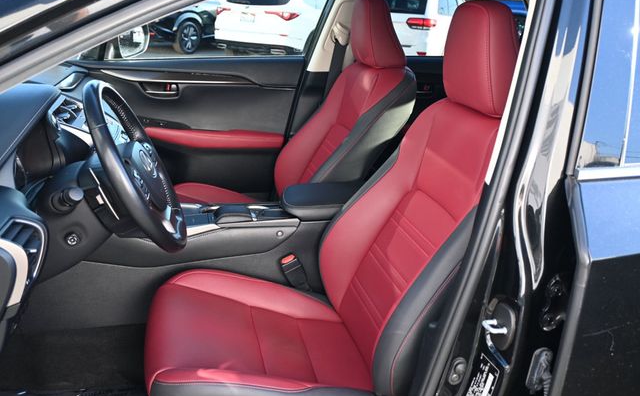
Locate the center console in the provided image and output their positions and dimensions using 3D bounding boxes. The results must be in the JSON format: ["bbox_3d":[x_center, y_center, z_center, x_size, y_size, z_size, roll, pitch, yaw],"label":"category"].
[{"bbox_3d":[-0.201,0.121,1.665,0.851,0.354,0.246,-4,20,-11],"label":"center console"}]

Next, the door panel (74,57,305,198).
[{"bbox_3d":[-0.482,-0.235,2.295,0.892,0.651,0.123,-4,20,-11],"label":"door panel"}]

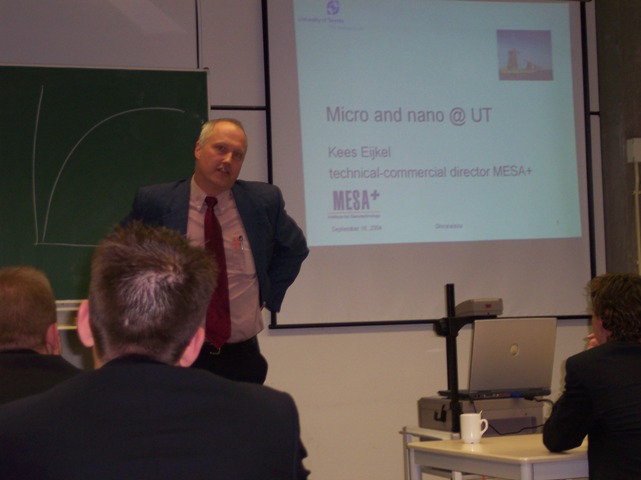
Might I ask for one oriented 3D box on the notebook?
[{"bbox_3d":[0.637,0.428,5.940,0.322,0.278,0.325,-1,-3,-21],"label":"notebook"}]

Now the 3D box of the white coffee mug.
[{"bbox_3d":[0.505,0.620,5.400,0.091,0.095,0.069,-2,-3,5],"label":"white coffee mug"}]

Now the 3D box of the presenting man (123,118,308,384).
[{"bbox_3d":[-0.325,0.511,5.223,0.620,1.800,0.350,-2,-3,-8],"label":"presenting man"}]

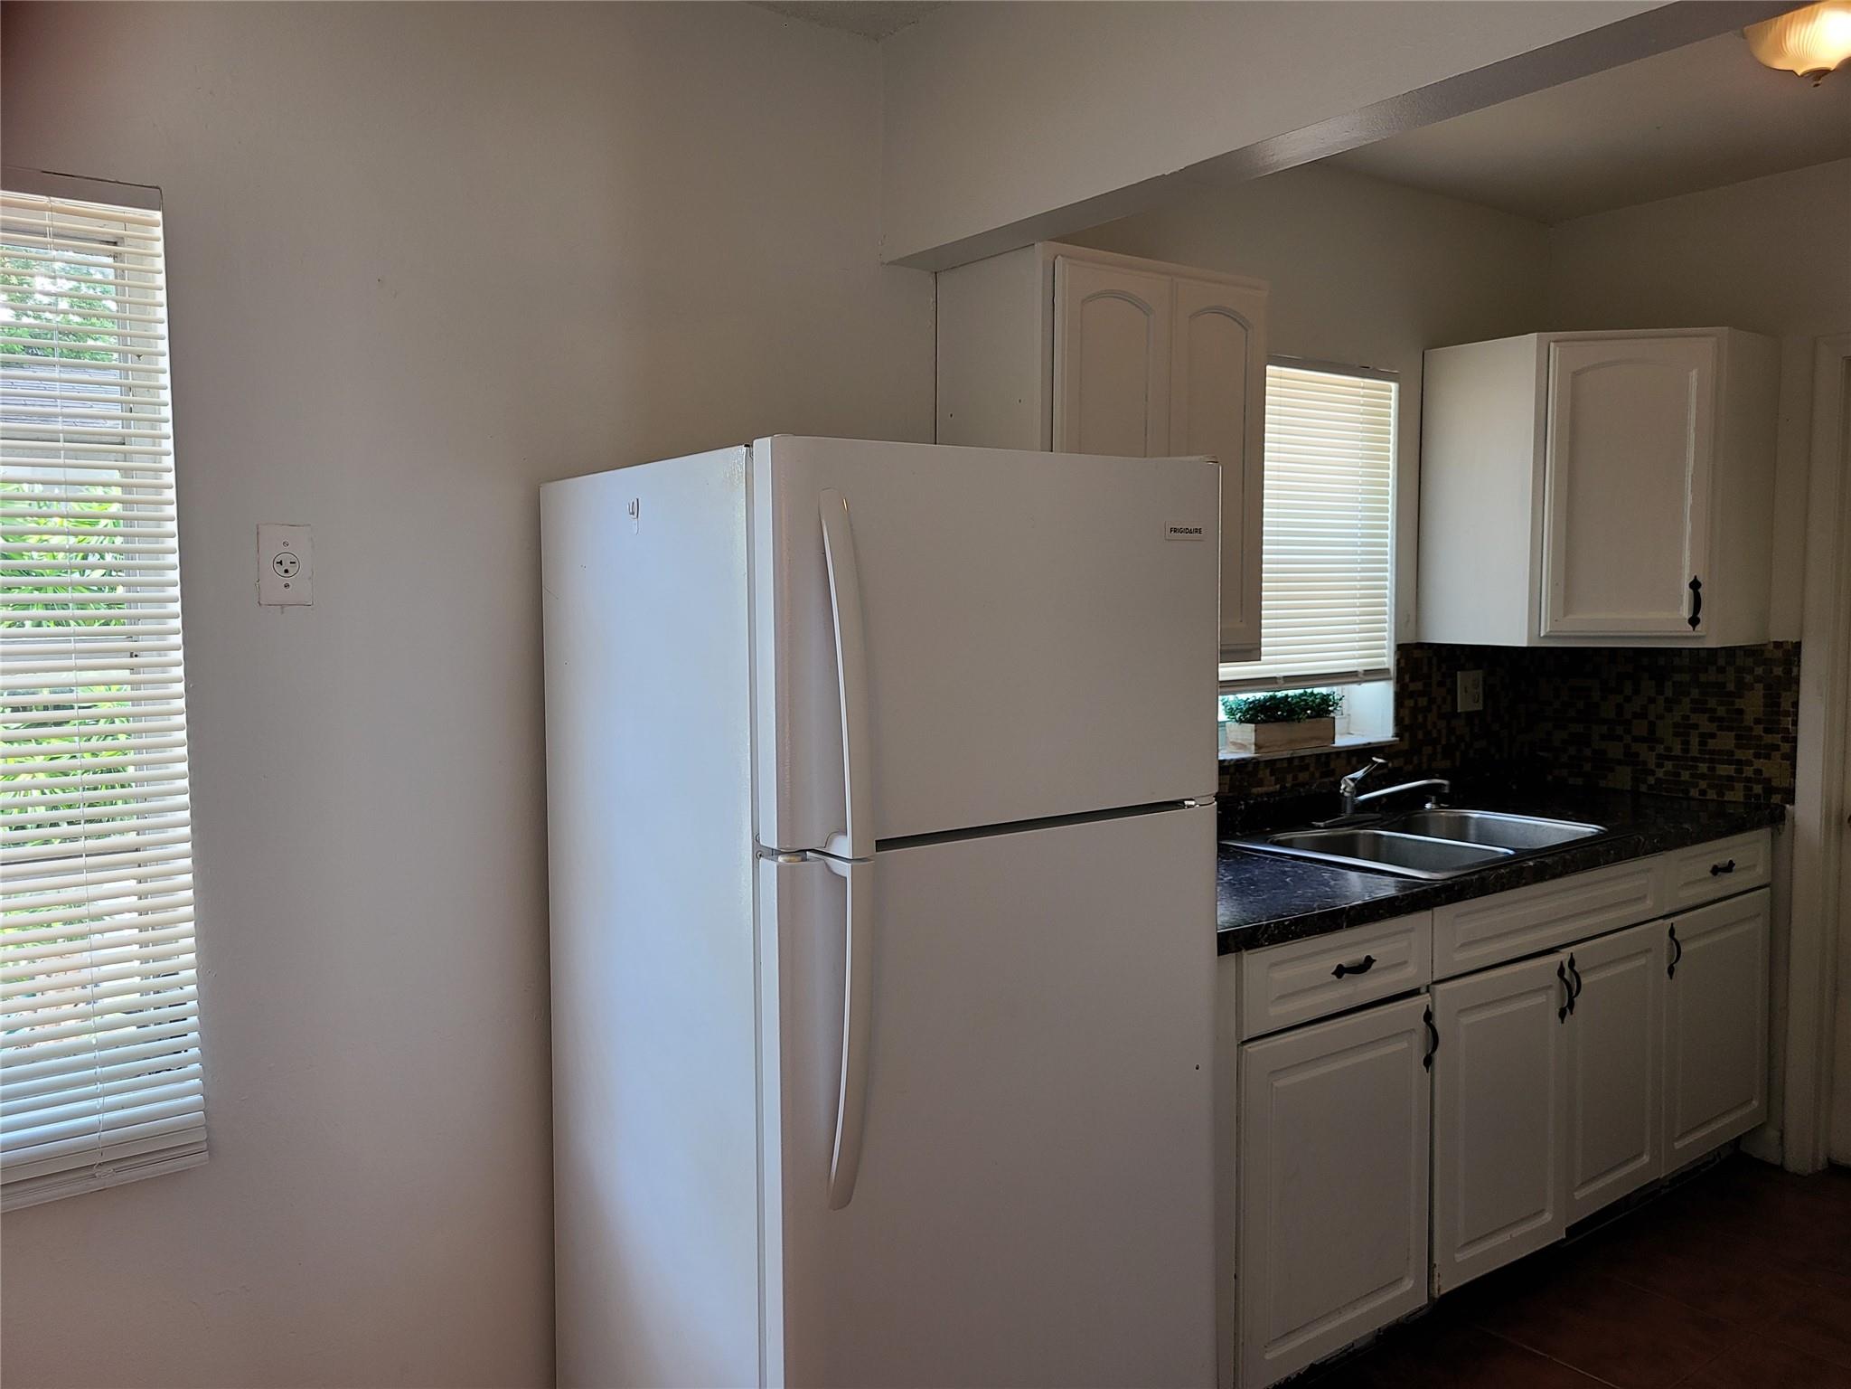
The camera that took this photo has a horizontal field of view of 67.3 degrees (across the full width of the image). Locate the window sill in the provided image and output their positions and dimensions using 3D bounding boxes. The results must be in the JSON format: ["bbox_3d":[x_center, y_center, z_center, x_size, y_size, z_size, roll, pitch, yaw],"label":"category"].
[{"bbox_3d":[0.875,0.139,3.444,0.777,0.018,0.169,-3,6,-36],"label":"window sill"}]

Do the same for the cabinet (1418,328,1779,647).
[{"bbox_3d":[1.712,-0.513,3.634,0.840,0.754,0.630,1,5,9],"label":"cabinet"}]

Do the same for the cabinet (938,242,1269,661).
[{"bbox_3d":[0.349,-0.437,2.744,0.590,0.750,0.317,-3,6,-36],"label":"cabinet"}]

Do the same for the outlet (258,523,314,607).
[{"bbox_3d":[-0.926,-0.187,2.014,0.070,0.115,0.009,-3,6,-36],"label":"outlet"}]

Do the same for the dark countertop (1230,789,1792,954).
[{"bbox_3d":[1.094,0.339,3.121,2.126,0.044,0.674,-3,6,-36],"label":"dark countertop"}]

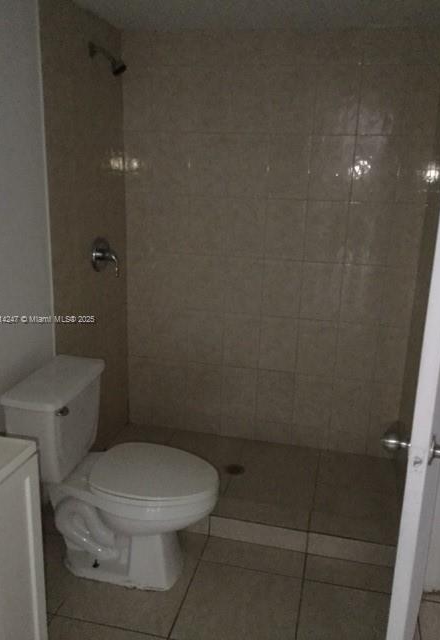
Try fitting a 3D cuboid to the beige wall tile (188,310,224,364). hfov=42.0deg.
[{"bbox_3d":[-0.082,0.096,3.122,0.202,0.303,0.010,5,16,12],"label":"beige wall tile"}]

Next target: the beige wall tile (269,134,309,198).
[{"bbox_3d":[0.340,-0.749,2.802,0.202,0.305,0.010,5,17,12],"label":"beige wall tile"}]

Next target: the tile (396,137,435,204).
[{"bbox_3d":[0.894,-0.692,2.669,0.133,0.303,0.010,5,16,12],"label":"tile"}]

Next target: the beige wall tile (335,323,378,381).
[{"bbox_3d":[0.706,0.166,2.954,0.202,0.303,0.010,5,16,12],"label":"beige wall tile"}]

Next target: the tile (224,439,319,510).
[{"bbox_3d":[0.282,0.770,2.965,0.427,0.010,0.490,5,16,12],"label":"tile"}]

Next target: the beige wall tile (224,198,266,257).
[{"bbox_3d":[0.133,-0.474,2.926,0.199,0.301,0.010,5,16,12],"label":"beige wall tile"}]

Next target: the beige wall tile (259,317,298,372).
[{"bbox_3d":[0.312,0.131,3.038,0.202,0.303,0.010,5,16,12],"label":"beige wall tile"}]

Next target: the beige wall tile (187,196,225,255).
[{"bbox_3d":[-0.069,-0.487,2.956,0.200,0.302,0.010,5,17,12],"label":"beige wall tile"}]

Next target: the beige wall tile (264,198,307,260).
[{"bbox_3d":[0.329,-0.451,2.871,0.202,0.303,0.010,5,16,12],"label":"beige wall tile"}]

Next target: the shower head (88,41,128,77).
[{"bbox_3d":[-0.480,-1.131,2.479,0.160,0.145,0.075,5,17,12],"label":"shower head"}]

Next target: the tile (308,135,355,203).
[{"bbox_3d":[0.536,-0.731,2.761,0.202,0.305,0.010,5,17,12],"label":"tile"}]

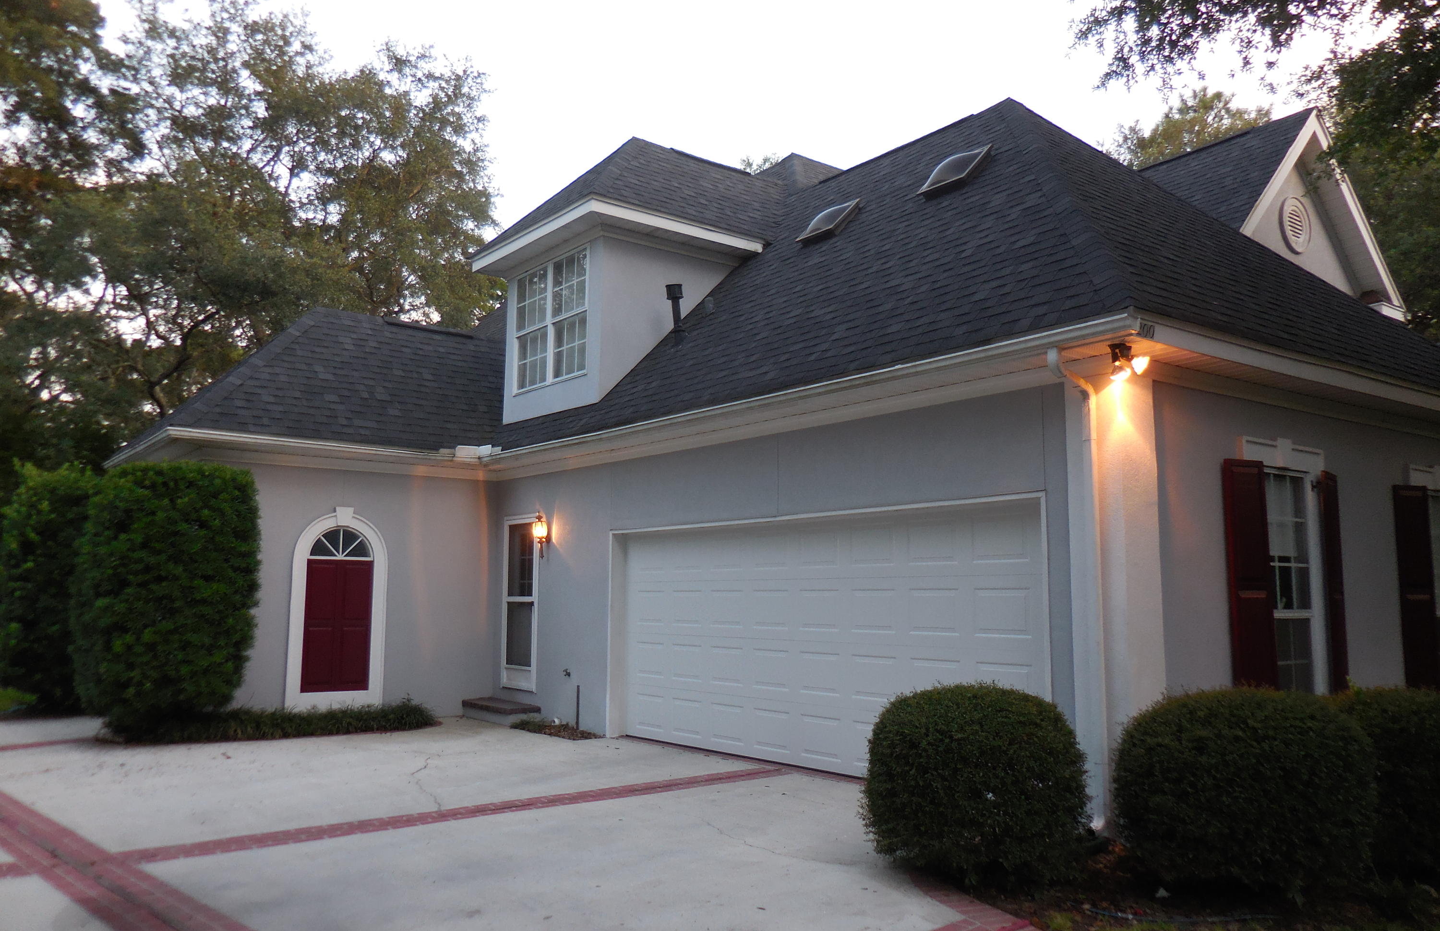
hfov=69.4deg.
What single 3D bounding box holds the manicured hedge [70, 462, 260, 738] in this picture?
[{"bbox_3d":[-5.710,1.388,10.749,1.657,2.832,1.381,6,-9,-38],"label":"manicured hedge"}]

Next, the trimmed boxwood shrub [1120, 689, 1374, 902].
[{"bbox_3d":[2.694,1.652,5.386,1.243,0.956,1.151,6,-9,-38],"label":"trimmed boxwood shrub"}]

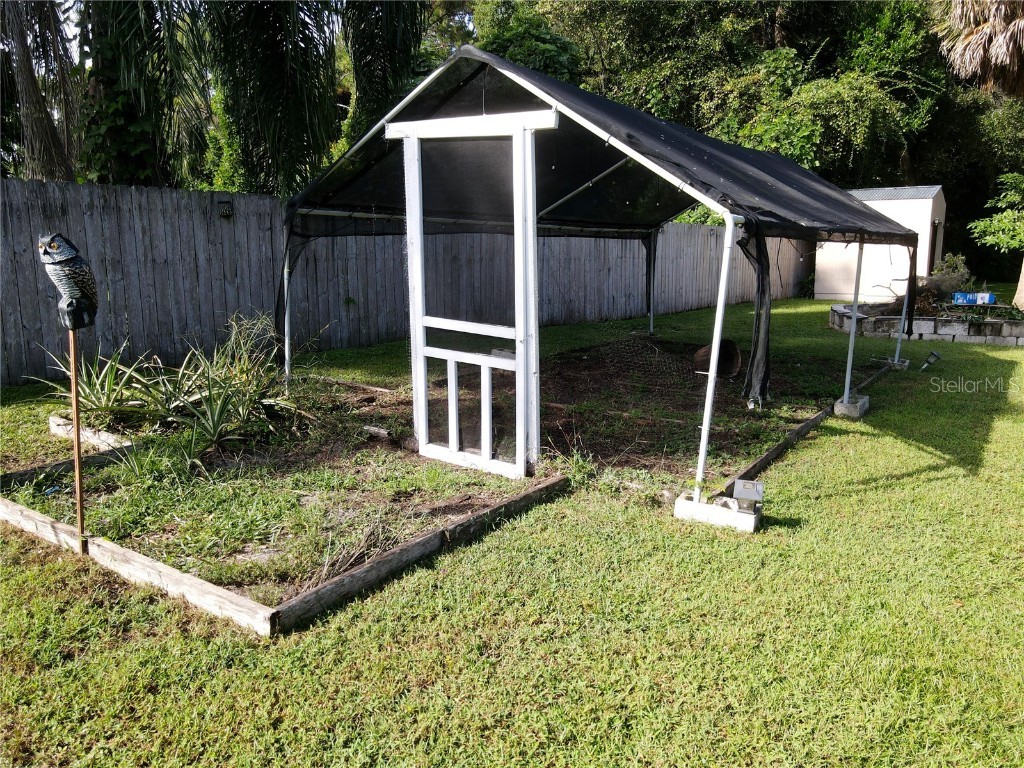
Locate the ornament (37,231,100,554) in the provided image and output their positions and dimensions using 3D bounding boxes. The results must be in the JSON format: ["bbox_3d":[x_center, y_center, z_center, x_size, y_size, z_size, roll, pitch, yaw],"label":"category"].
[{"bbox_3d":[-1.812,0.057,2.990,0.180,1.383,0.220,5,12,23],"label":"ornament"}]

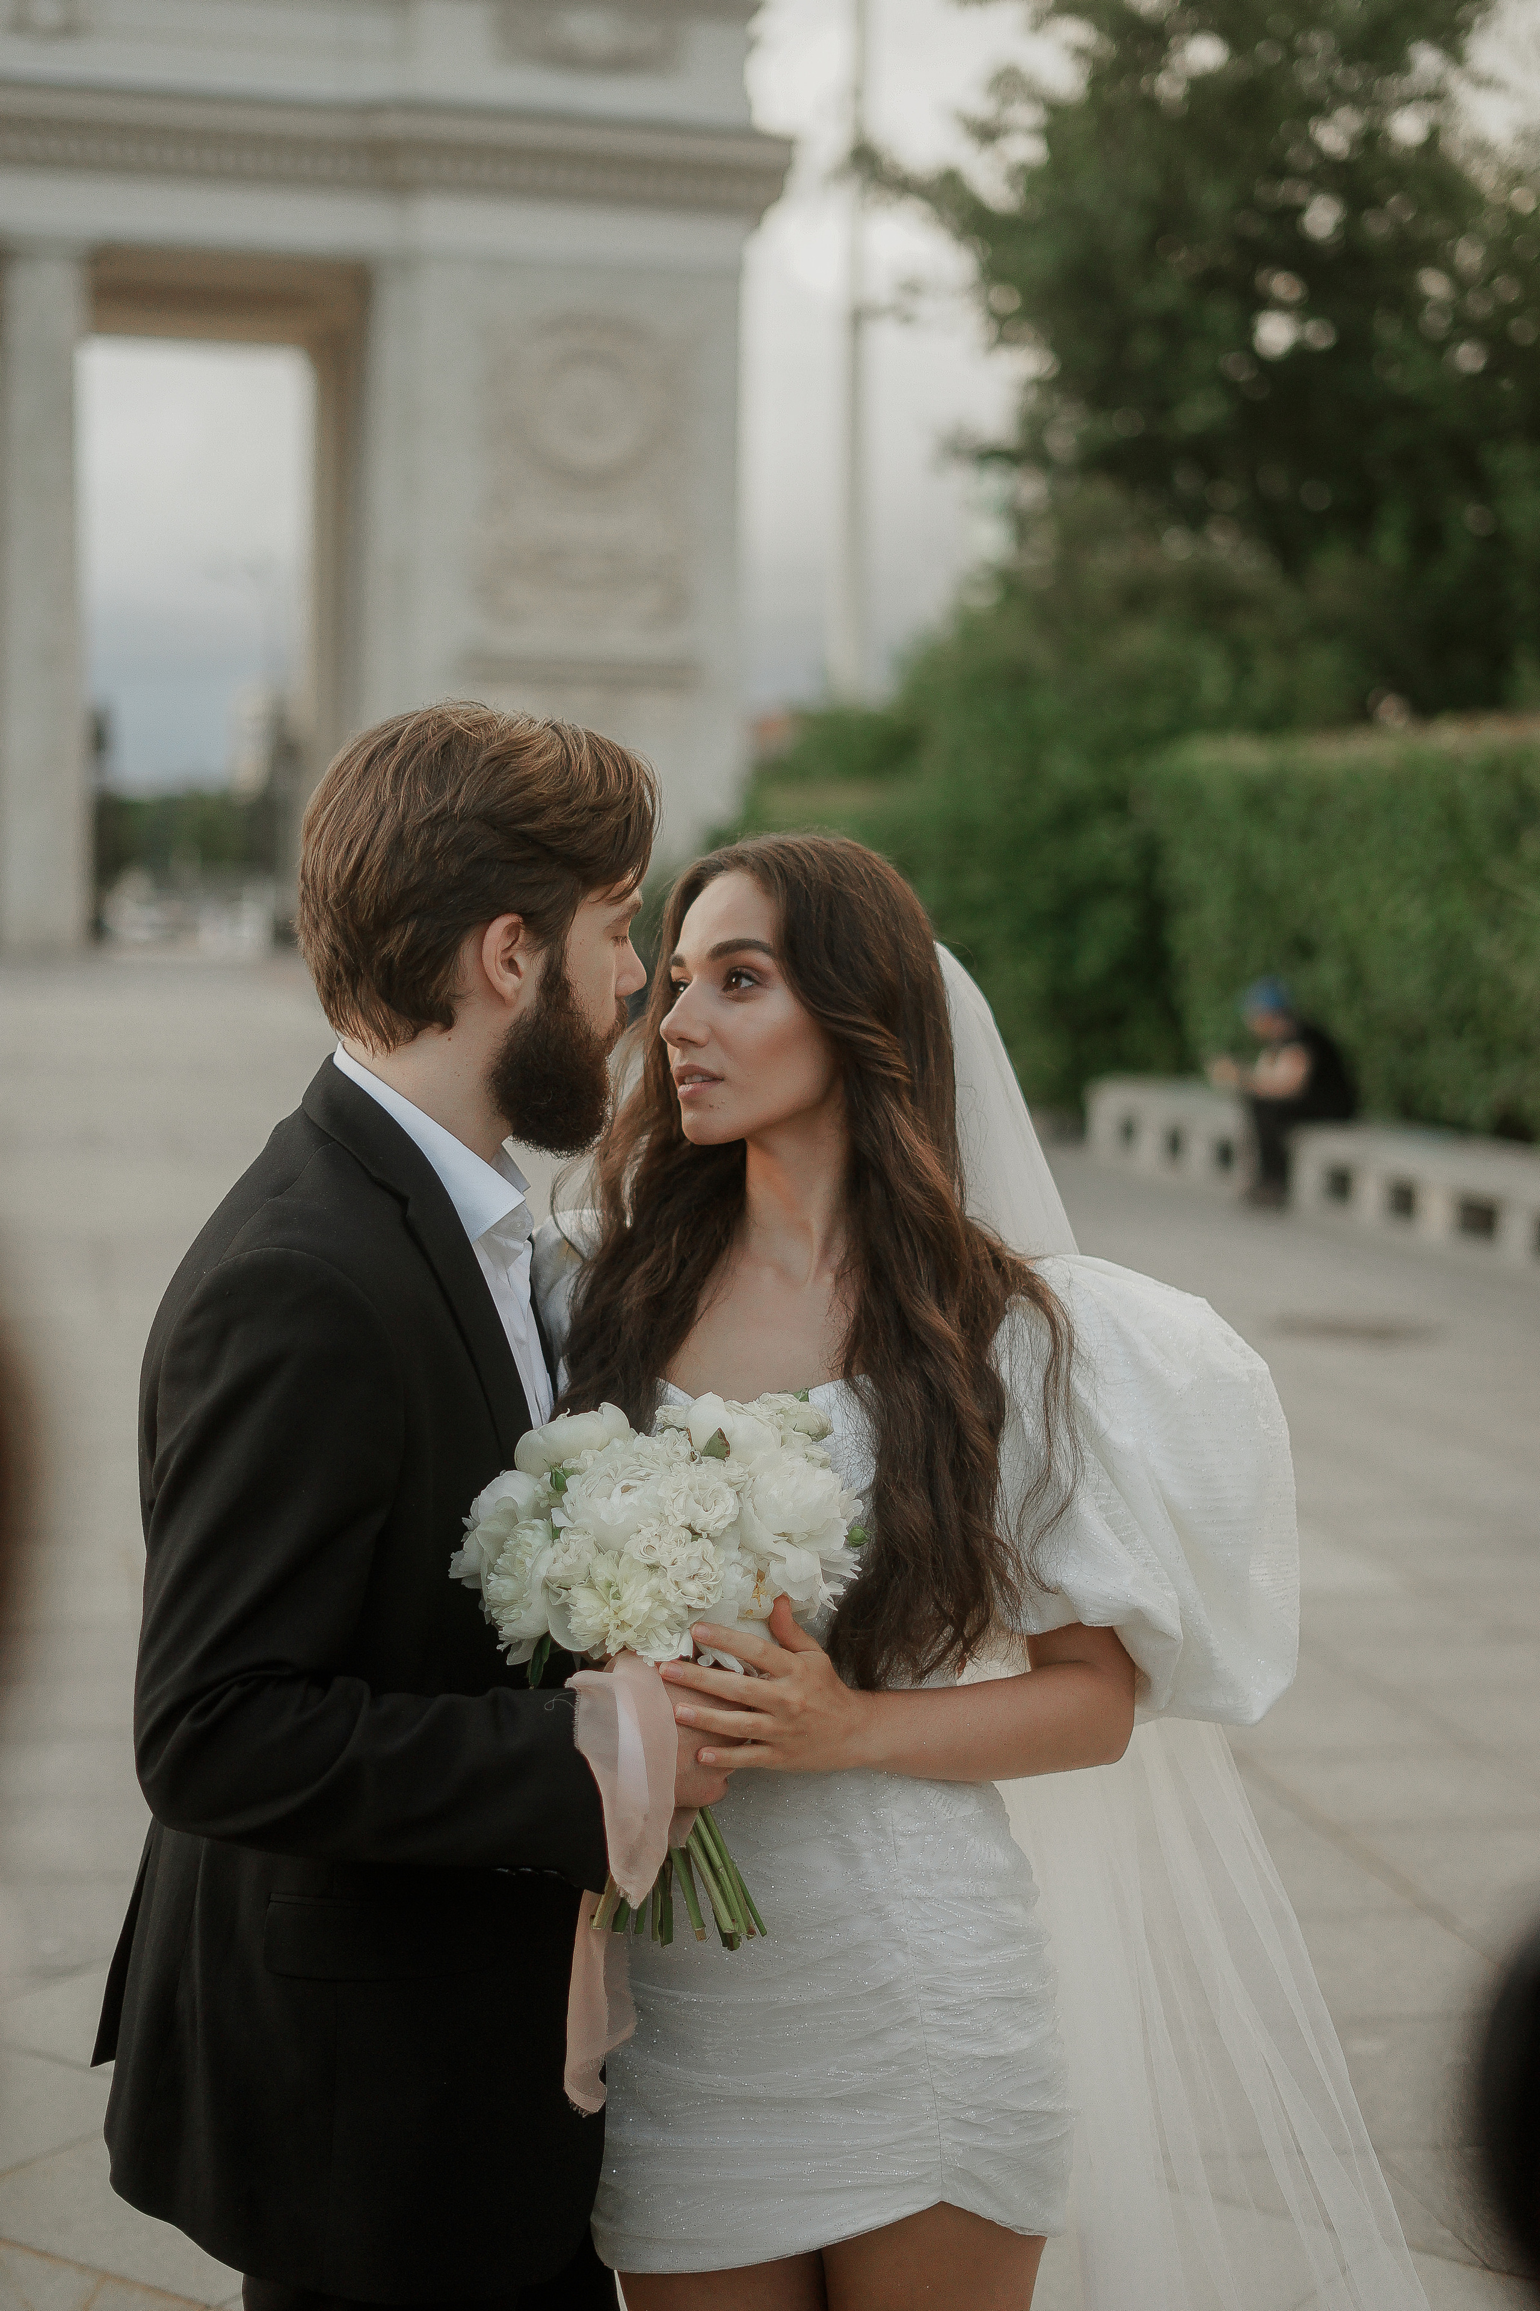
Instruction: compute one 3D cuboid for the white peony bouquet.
[{"bbox_3d":[-0.072,0.332,2.060,0.260,0.345,0.235,0,15,0],"label":"white peony bouquet"}]

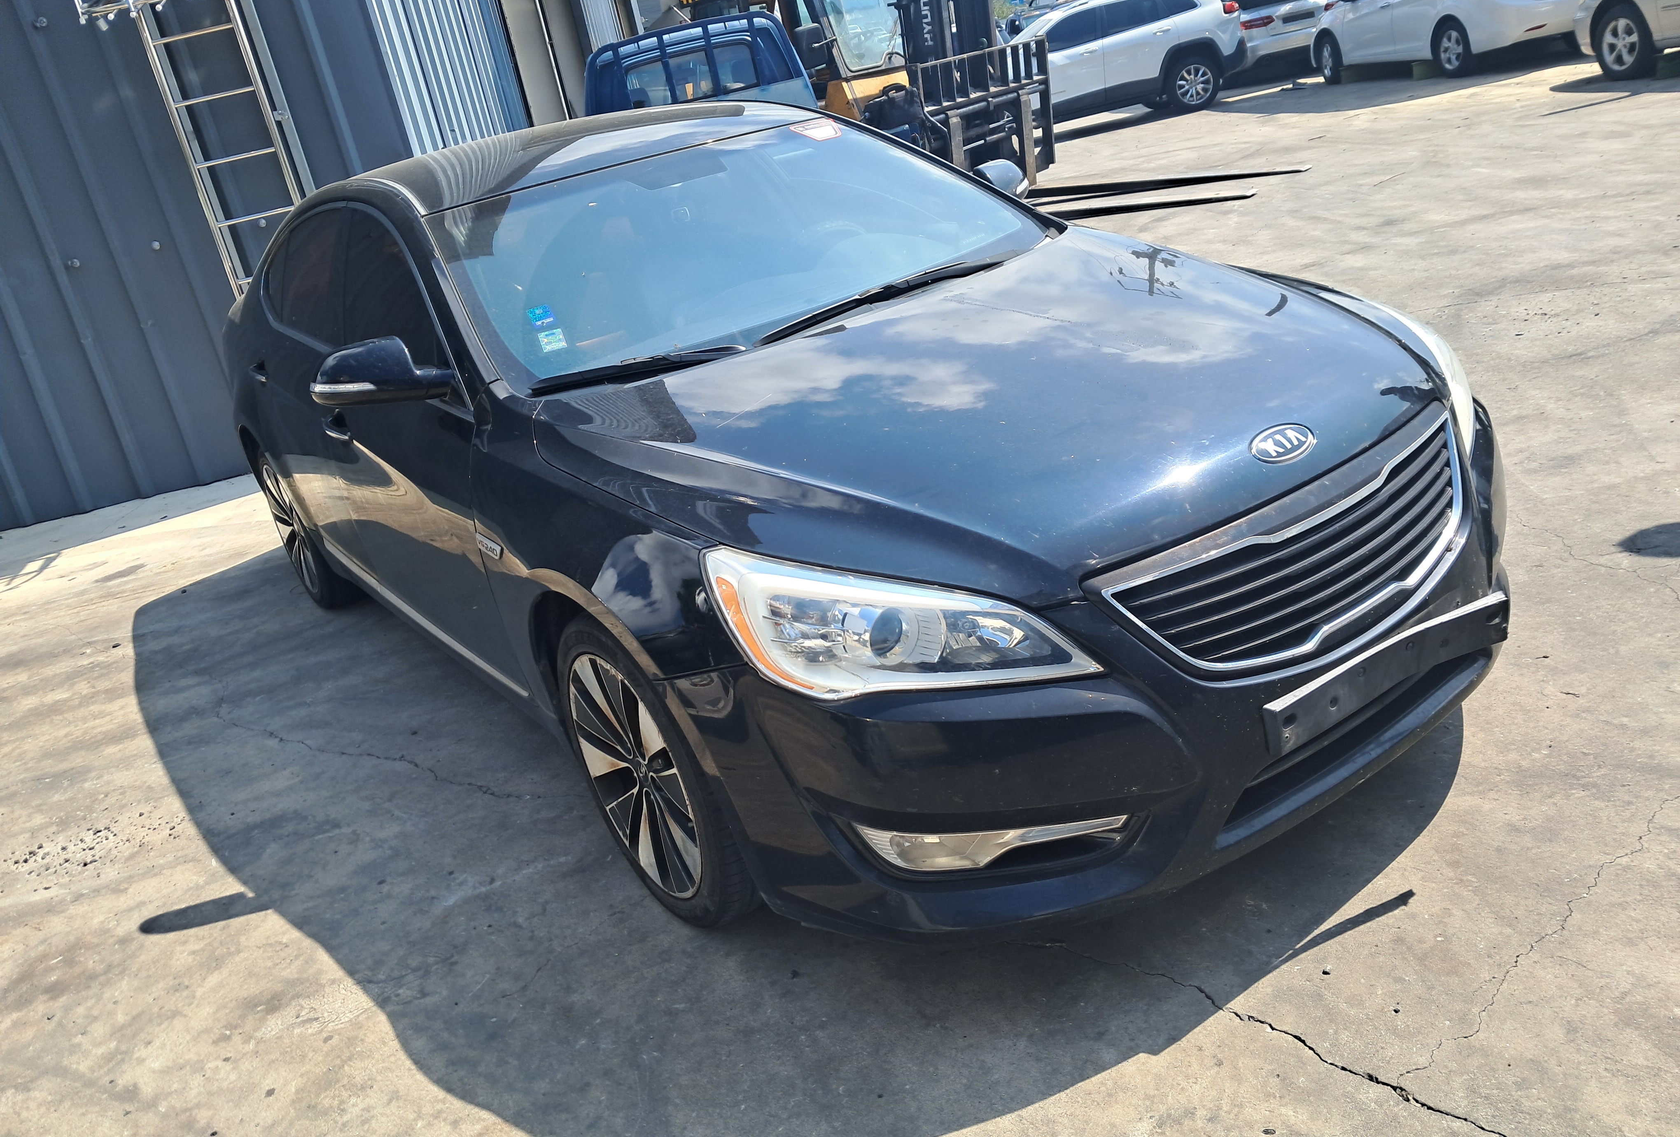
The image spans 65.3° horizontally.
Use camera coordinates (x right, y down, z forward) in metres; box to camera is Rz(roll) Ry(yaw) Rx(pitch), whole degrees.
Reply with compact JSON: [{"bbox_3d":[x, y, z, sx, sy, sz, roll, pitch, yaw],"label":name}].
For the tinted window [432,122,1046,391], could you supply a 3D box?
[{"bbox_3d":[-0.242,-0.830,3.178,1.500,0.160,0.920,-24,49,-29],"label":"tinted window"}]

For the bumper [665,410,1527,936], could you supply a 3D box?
[{"bbox_3d":[0.669,0.087,2.324,1.840,0.560,0.740,-24,23,-29],"label":"bumper"}]

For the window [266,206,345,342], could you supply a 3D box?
[{"bbox_3d":[-1.570,-0.847,3.819,0.100,0.400,1.100,1,10,-35],"label":"window"}]

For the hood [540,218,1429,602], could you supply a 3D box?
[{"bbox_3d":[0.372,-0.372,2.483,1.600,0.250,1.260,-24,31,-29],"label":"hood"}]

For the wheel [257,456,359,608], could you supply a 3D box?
[{"bbox_3d":[-1.890,-0.176,4.772,0.240,0.665,0.665,-24,23,-29],"label":"wheel"}]

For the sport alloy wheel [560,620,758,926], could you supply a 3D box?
[{"bbox_3d":[-0.294,0.350,2.476,0.240,0.665,0.665,-24,23,-29],"label":"sport alloy wheel"}]

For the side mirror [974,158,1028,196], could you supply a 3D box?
[{"bbox_3d":[0.506,-1.083,3.677,0.240,0.160,0.200,-24,23,-29],"label":"side mirror"}]

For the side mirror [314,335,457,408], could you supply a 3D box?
[{"bbox_3d":[-0.989,-0.424,2.789,0.240,0.160,0.200,-24,23,-29],"label":"side mirror"}]

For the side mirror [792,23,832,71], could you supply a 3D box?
[{"bbox_3d":[-0.237,-4.380,11.000,0.250,0.340,0.100,-22,22,-24],"label":"side mirror"}]

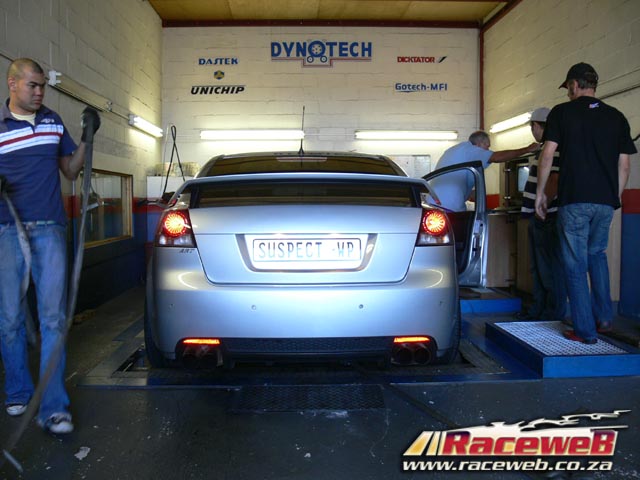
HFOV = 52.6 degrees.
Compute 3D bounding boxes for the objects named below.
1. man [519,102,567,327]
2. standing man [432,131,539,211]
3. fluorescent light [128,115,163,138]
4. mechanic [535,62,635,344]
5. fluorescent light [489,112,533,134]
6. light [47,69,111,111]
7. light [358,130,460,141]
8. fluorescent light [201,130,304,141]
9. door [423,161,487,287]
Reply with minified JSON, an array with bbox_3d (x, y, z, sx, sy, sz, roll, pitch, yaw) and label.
[{"bbox_3d":[1.908,-0.221,5.500,0.480,1.850,0.520,2,4,32],"label":"man"},{"bbox_3d":[1.668,-0.291,6.600,1.000,1.630,0.580,-2,4,-25],"label":"standing man"},{"bbox_3d":[-2.191,-1.435,8.220,0.100,0.130,1.530,0,3,-3],"label":"fluorescent light"},{"bbox_3d":[1.778,-0.256,4.300,0.600,1.830,0.520,-1,3,-9],"label":"mechanic"},{"bbox_3d":[2.454,-1.485,8.250,0.100,0.130,1.530,0,3,-3],"label":"fluorescent light"},{"bbox_3d":[-2.077,-1.283,5.720,0.100,0.130,1.530,0,3,-3],"label":"light"},{"bbox_3d":[1.267,-1.531,9.480,1.530,0.130,0.100,0,3,-3],"label":"light"},{"bbox_3d":[-0.981,-1.518,9.400,1.530,0.130,0.100,0,3,-3],"label":"fluorescent light"},{"bbox_3d":[1.053,-0.152,5.950,0.180,1.100,1.150,-3,4,-39],"label":"door"}]

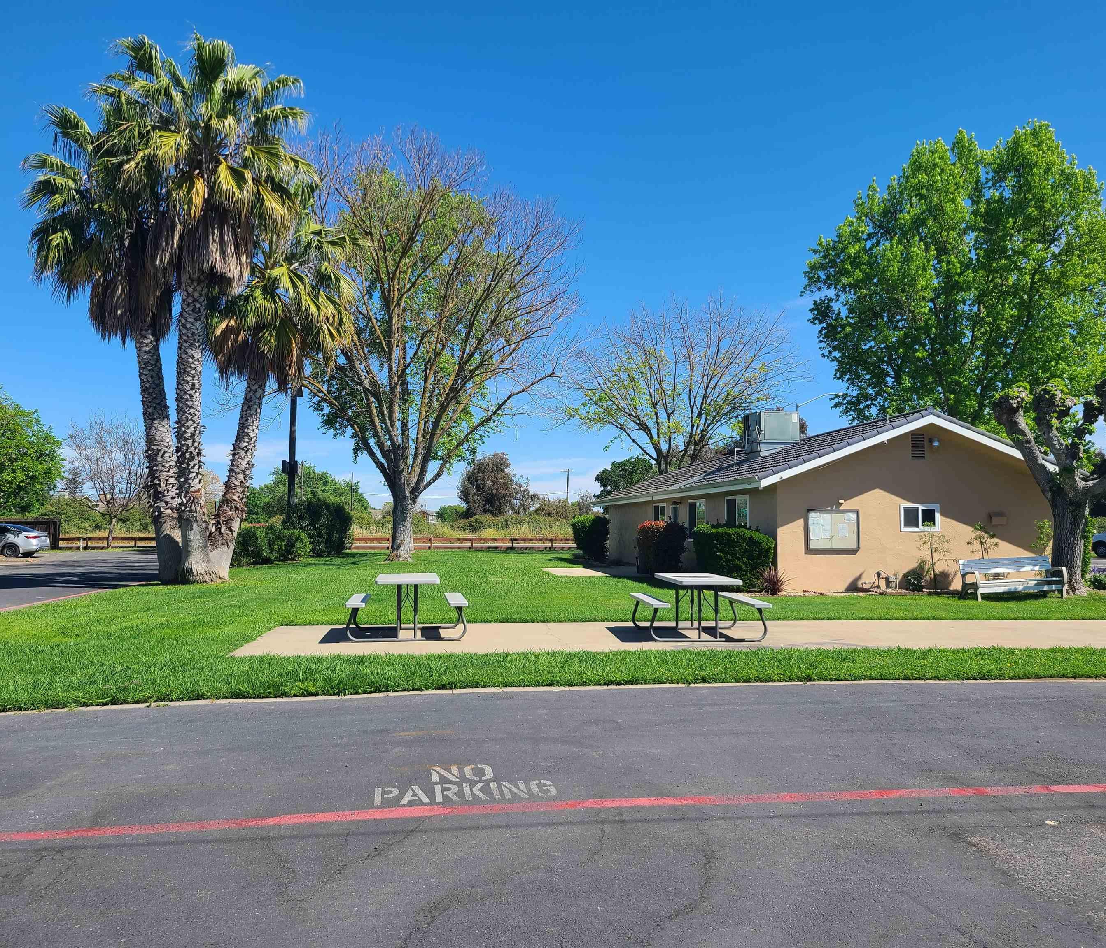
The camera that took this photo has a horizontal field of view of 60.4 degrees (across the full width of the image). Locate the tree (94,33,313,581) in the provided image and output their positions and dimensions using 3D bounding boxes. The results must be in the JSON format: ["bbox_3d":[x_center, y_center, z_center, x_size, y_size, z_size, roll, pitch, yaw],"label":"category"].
[{"bbox_3d":[-9.268,-4.568,25.182,5.819,14.644,5.400,0,-3,0],"label":"tree"}]

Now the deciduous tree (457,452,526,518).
[{"bbox_3d":[-5.731,2.108,89.074,6.378,8.410,6.261,0,-3,-4],"label":"deciduous tree"}]

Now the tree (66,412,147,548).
[{"bbox_3d":[-27.520,0.388,58.762,4.533,8.458,4.215,2,-3,-25],"label":"tree"}]

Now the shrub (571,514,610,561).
[{"bbox_3d":[1.455,2.490,36.819,1.571,1.877,1.500,0,-3,0],"label":"shrub"}]

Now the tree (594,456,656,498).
[{"bbox_3d":[4.446,1.712,56.992,3.972,5.632,4.300,0,-3,0],"label":"tree"}]

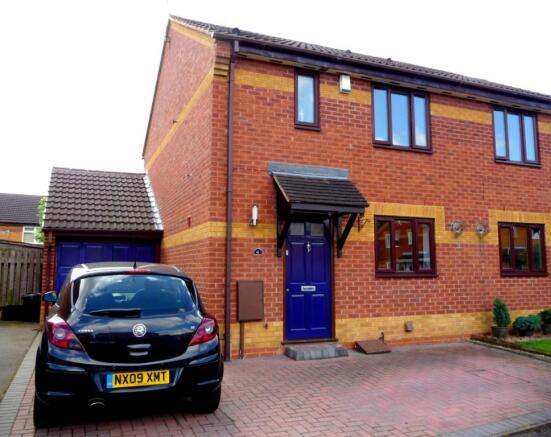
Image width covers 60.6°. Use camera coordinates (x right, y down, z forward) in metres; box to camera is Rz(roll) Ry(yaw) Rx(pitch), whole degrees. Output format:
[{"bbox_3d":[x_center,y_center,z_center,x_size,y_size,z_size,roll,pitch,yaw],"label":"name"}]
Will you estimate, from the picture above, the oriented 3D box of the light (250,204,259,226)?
[{"bbox_3d":[-0.321,-0.042,7.174,0.130,0.320,0.140,3,-6,-23],"label":"light"}]

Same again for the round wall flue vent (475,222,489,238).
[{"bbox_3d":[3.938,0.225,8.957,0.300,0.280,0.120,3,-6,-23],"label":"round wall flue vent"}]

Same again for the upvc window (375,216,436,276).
[{"bbox_3d":[2.302,0.509,8.324,1.320,1.050,0.100,3,-6,-23],"label":"upvc window"}]

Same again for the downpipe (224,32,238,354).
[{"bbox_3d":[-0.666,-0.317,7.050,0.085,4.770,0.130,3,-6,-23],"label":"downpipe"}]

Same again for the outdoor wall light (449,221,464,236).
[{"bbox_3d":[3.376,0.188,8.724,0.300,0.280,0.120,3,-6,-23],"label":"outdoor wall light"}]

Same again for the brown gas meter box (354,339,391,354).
[{"bbox_3d":[1.596,2.085,7.684,0.511,0.156,0.300,3,-6,-23],"label":"brown gas meter box"}]

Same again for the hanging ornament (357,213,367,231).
[{"bbox_3d":[1.440,0.052,7.873,0.150,0.284,0.090,3,-6,-23],"label":"hanging ornament"}]

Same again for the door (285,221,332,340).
[{"bbox_3d":[0.539,0.923,7.576,0.850,2.000,0.070,3,-6,-23],"label":"door"}]

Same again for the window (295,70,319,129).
[{"bbox_3d":[0.523,-1.952,7.822,0.460,1.000,0.100,3,-6,-23],"label":"window"}]

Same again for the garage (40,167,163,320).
[{"bbox_3d":[-4.883,0.616,13.111,2.510,4.180,6.050,3,-6,-23],"label":"garage"}]

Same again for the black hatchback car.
[{"bbox_3d":[-1.862,1.307,5.920,1.770,1.490,3.990,2,-6,-20],"label":"black hatchback car"}]

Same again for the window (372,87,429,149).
[{"bbox_3d":[2.302,-1.789,8.557,1.300,1.110,0.100,3,-6,-23],"label":"window"}]

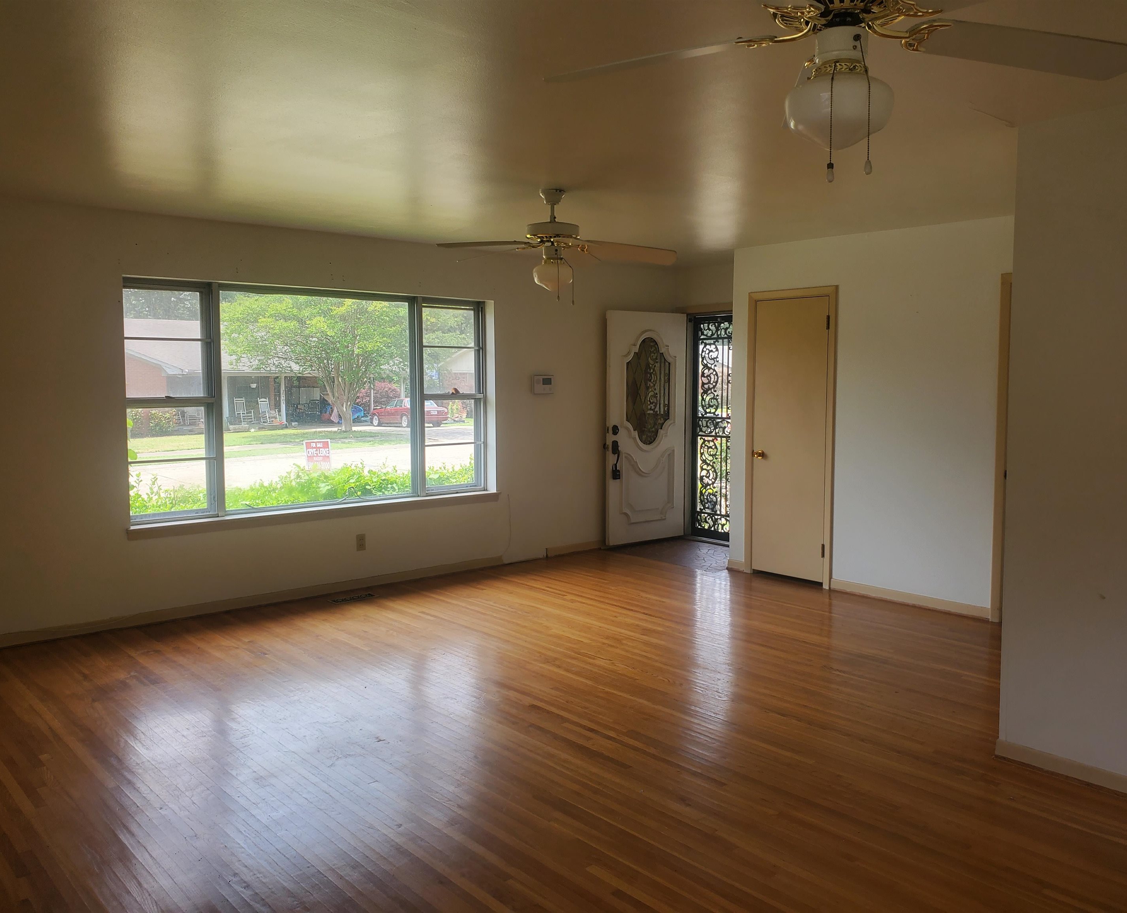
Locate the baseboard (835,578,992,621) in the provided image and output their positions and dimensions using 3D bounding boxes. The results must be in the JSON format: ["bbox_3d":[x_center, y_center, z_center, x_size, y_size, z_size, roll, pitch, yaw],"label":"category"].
[{"bbox_3d":[2.238,0.923,5.976,0.020,0.080,1.110,-4,6,-41],"label":"baseboard"}]

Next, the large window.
[{"bbox_3d":[-1.647,-0.397,6.353,2.700,1.470,0.100,-4,6,-41],"label":"large window"}]

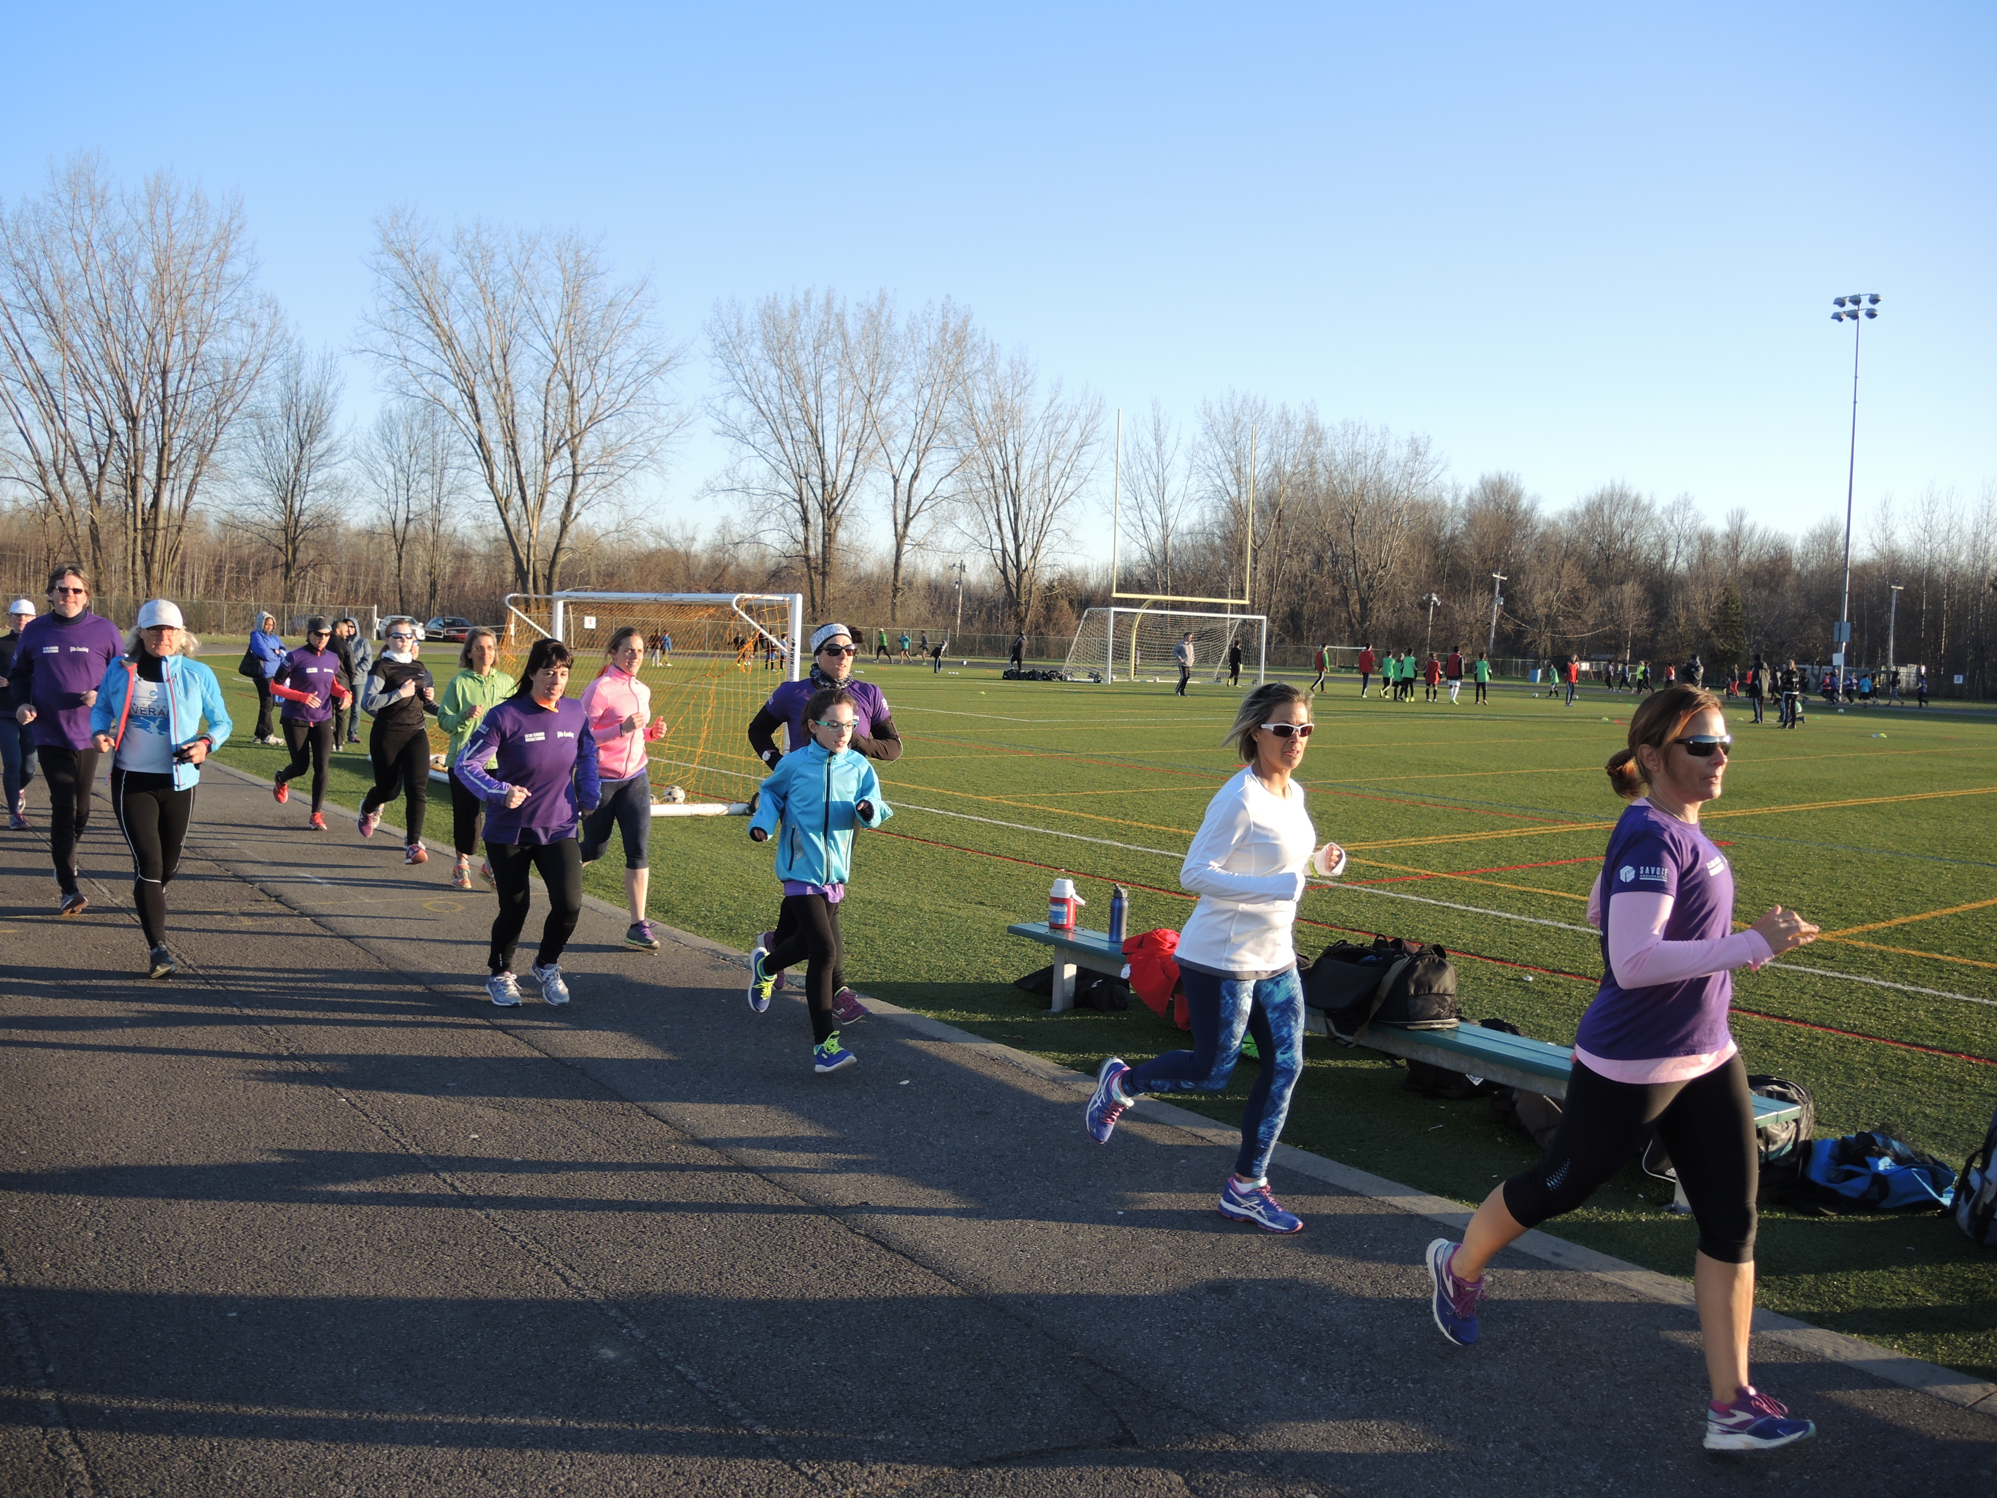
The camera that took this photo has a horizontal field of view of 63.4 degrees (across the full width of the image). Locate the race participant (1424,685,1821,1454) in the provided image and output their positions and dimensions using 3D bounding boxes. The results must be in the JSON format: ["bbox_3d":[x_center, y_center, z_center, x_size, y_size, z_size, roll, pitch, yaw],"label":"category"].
[{"bbox_3d":[1.399,0.680,3.610,0.850,1.637,0.520,6,6,42],"label":"race participant"}]

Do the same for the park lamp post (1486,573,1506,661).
[{"bbox_3d":[31.794,-7.937,102.766,1.200,6.428,0.400,2,4,0],"label":"park lamp post"}]

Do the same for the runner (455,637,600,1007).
[{"bbox_3d":[-2.085,0.320,7.161,0.580,1.609,0.520,-1,5,-34],"label":"runner"}]

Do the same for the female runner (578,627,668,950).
[{"bbox_3d":[-2.078,0.196,8.971,0.500,1.700,0.760,-1,5,-38],"label":"female runner"}]

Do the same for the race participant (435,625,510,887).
[{"bbox_3d":[-3.223,0.051,10.035,0.520,1.598,0.580,-1,5,-36],"label":"race participant"}]

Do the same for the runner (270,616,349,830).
[{"bbox_3d":[-5.343,-0.208,12.531,0.560,1.623,0.620,-1,5,-36],"label":"runner"}]

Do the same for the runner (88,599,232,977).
[{"bbox_3d":[-3.809,0.175,7.337,0.620,1.683,0.550,0,5,-29],"label":"runner"}]

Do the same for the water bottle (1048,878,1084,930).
[{"bbox_3d":[0.333,0.744,7.823,0.175,0.240,0.130,2,4,2],"label":"water bottle"}]

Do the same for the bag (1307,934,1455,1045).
[{"bbox_3d":[1.435,0.876,6.256,0.330,0.300,0.680,-1,5,-39],"label":"bag"}]

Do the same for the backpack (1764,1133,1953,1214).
[{"bbox_3d":[2.912,1.397,5.458,0.560,0.220,0.340,4,5,24],"label":"backpack"}]

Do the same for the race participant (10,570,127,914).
[{"bbox_3d":[-5.033,-0.065,8.737,0.620,1.847,0.600,0,5,-29],"label":"race participant"}]

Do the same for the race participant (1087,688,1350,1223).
[{"bbox_3d":[0.668,0.601,5.063,0.500,1.650,0.900,-2,6,-44],"label":"race participant"}]

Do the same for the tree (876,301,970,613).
[{"bbox_3d":[-4.729,-17.521,104.169,6.693,22.818,6.693,2,4,0],"label":"tree"}]

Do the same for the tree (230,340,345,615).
[{"bbox_3d":[-40.198,-14.939,91.403,6.575,16.602,6.246,2,4,0],"label":"tree"}]

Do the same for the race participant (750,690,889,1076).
[{"bbox_3d":[-0.703,0.488,6.306,0.500,1.465,0.650,-1,5,-36],"label":"race participant"}]

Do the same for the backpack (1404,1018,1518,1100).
[{"bbox_3d":[1.931,1.251,6.577,0.320,0.280,0.430,-1,5,-39],"label":"backpack"}]

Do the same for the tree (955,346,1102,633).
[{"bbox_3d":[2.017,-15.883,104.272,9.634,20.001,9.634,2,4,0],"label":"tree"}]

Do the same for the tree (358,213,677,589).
[{"bbox_3d":[-25.421,-17.446,87.190,17.423,23.266,16.552,2,4,0],"label":"tree"}]

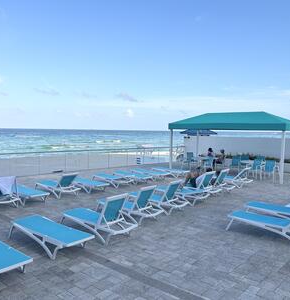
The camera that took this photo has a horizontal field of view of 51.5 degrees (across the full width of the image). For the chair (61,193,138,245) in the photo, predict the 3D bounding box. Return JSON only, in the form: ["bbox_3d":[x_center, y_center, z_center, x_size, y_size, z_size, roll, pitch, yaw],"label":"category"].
[{"bbox_3d":[-0.999,1.292,6.316,1.830,0.930,0.700,4,5,41],"label":"chair"}]

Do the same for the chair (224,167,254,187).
[{"bbox_3d":[3.339,1.046,12.042,1.830,0.800,0.700,4,5,41],"label":"chair"}]

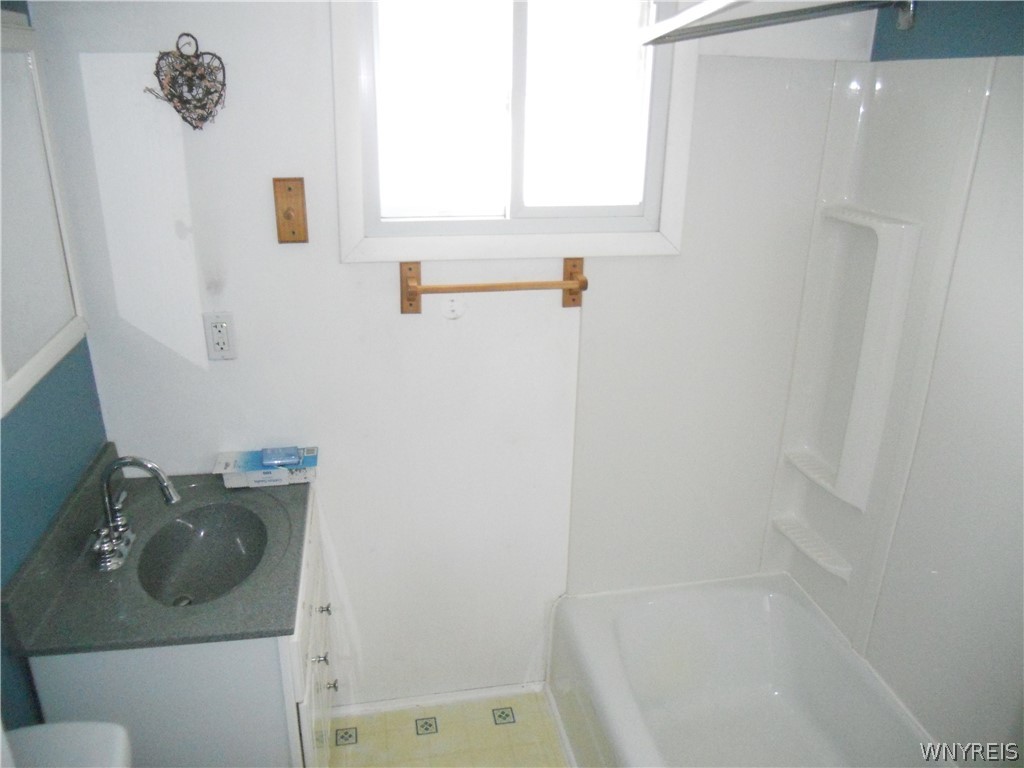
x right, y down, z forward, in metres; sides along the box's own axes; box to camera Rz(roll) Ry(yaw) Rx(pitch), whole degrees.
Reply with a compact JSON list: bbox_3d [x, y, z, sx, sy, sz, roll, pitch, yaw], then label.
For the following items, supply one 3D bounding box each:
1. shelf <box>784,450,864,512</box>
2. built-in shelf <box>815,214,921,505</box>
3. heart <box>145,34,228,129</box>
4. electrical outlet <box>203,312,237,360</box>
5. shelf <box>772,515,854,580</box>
[{"bbox_3d":[0.855,0.265,2.192,0.072,0.040,0.300,-3,22,-10],"label":"shelf"},{"bbox_3d":[0.858,-0.065,2.063,0.080,0.742,0.300,-3,22,-10],"label":"built-in shelf"},{"bbox_3d":[-0.683,-0.632,1.674,0.150,0.188,0.030,-3,22,-10],"label":"heart"},{"bbox_3d":[-0.689,-0.112,1.889,0.068,0.118,0.008,-3,22,-10],"label":"electrical outlet"},{"bbox_3d":[0.847,0.454,2.265,0.080,0.040,0.300,-3,22,-10],"label":"shelf"}]

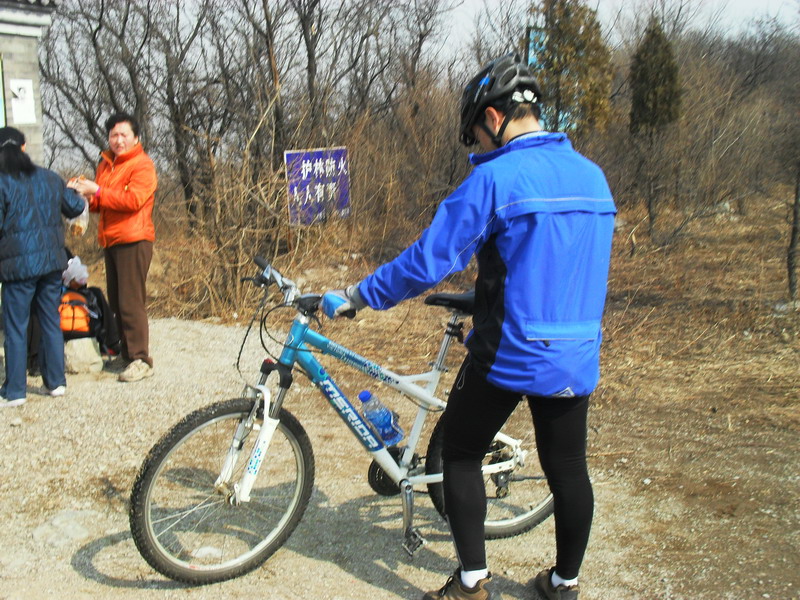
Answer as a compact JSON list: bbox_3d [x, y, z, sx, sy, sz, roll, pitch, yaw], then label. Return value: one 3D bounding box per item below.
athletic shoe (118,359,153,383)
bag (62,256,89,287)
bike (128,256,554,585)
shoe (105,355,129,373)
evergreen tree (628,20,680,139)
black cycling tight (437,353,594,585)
[{"bbox_3d":[-1.623,0.435,5.980,0.250,0.110,0.095,-8,14,-41],"label":"athletic shoe"},{"bbox_3d":[-2.103,-0.185,6.300,0.180,0.190,0.160,-2,11,-15],"label":"bag"},{"bbox_3d":[-0.072,0.417,3.411,1.720,1.060,0.620,-3,13,-23],"label":"bike"},{"bbox_3d":[-1.755,0.394,6.185,0.265,0.105,0.100,-8,13,-40],"label":"shoe"},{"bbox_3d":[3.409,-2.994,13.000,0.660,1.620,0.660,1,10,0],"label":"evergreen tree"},{"bbox_3d":[0.384,0.492,3.200,0.400,0.800,0.370,-7,13,-37],"label":"black cycling tight"}]

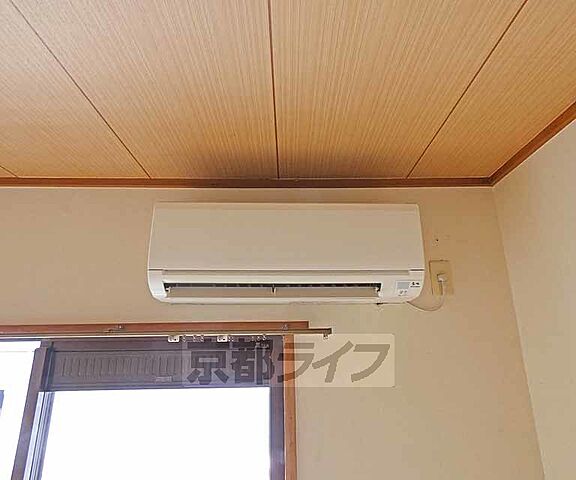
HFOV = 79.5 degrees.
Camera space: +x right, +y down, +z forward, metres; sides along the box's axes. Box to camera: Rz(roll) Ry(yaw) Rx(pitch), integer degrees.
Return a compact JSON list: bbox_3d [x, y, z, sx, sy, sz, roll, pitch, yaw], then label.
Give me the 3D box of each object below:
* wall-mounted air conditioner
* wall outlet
[{"bbox_3d":[-0.004,0.058,1.122,0.792,0.285,0.222,0,-18,0],"label":"wall-mounted air conditioner"},{"bbox_3d":[0.537,0.132,1.203,0.071,0.120,0.017,0,-18,0],"label":"wall outlet"}]

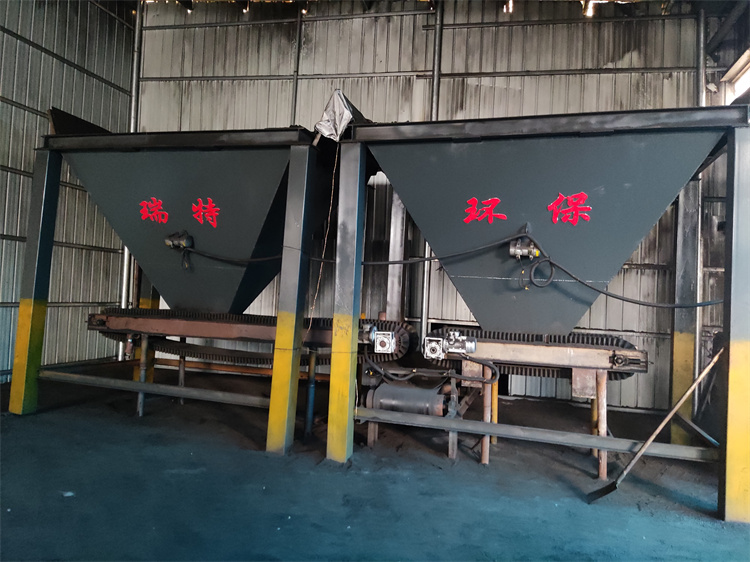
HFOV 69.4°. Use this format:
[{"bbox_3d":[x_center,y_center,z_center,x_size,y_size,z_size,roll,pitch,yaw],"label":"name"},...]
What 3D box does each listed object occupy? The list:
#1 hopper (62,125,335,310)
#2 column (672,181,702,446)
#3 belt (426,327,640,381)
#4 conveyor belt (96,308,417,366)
[{"bbox_3d":[-2.005,-0.549,6.730,3.256,1.847,2.115,3,-3,16],"label":"hopper"},{"bbox_3d":[3.414,0.372,5.990,0.193,2.891,0.193,2,-2,19],"label":"column"},{"bbox_3d":[1.588,0.691,5.453,1.997,0.426,0.874,2,-2,19],"label":"belt"},{"bbox_3d":[-1.447,0.640,6.402,3.931,0.447,0.863,3,-3,16],"label":"conveyor belt"}]

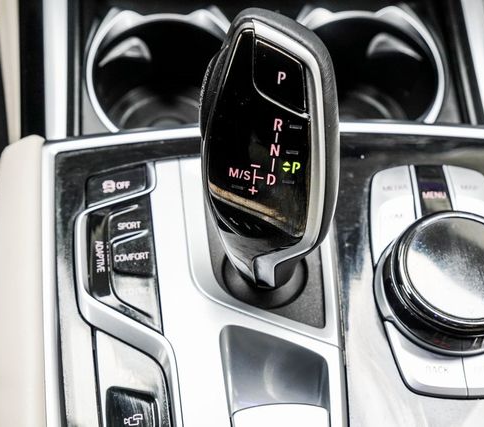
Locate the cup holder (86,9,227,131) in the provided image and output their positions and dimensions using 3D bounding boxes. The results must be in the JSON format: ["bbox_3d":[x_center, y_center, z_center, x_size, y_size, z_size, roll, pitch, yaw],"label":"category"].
[{"bbox_3d":[-0.038,-0.050,0.495,0.082,0.060,0.082,-2,55,-4],"label":"cup holder"}]

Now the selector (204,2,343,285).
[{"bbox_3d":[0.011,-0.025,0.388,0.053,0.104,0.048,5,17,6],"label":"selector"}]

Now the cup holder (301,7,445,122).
[{"bbox_3d":[0.059,-0.066,0.472,0.080,0.018,0.080,-2,55,-4],"label":"cup holder"}]

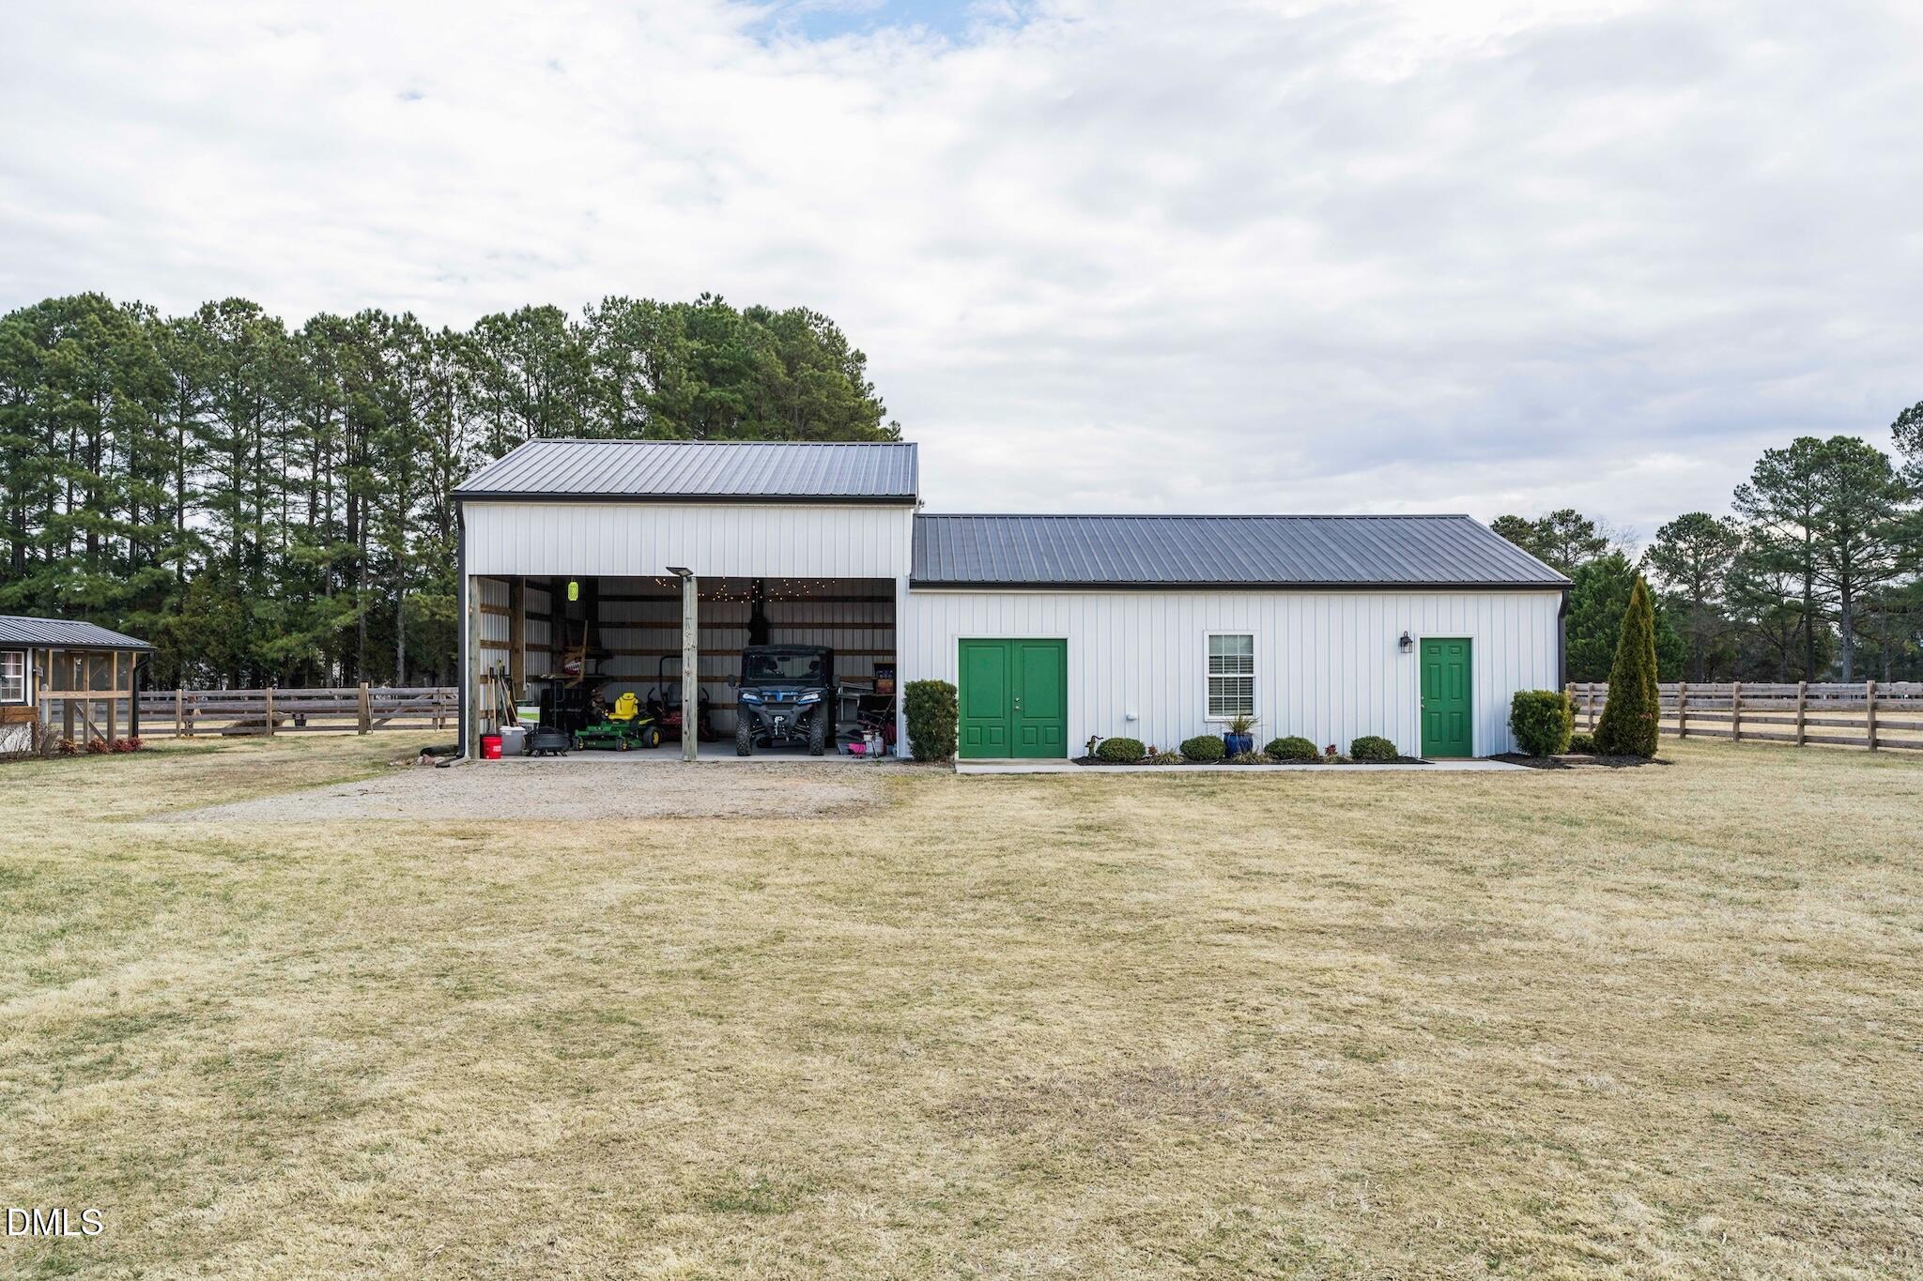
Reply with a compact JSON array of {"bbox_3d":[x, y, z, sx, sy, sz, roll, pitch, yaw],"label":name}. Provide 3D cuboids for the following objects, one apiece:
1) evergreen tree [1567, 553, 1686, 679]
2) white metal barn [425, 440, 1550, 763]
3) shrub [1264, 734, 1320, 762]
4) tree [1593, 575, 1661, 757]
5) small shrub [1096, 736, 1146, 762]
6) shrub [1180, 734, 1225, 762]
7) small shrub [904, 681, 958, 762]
[{"bbox_3d":[32.961,-0.545,75.078,6.600,7.800,6.600,0,-1,-1],"label":"evergreen tree"},{"bbox_3d":[0.813,-0.923,29.472,18.400,6.000,9.850,0,-1,-1],"label":"white metal barn"},{"bbox_3d":[5.383,1.750,24.365,0.870,0.450,0.800,0,-1,-1],"label":"shrub"},{"bbox_3d":[11.182,0.430,25.131,1.100,3.060,1.100,0,-1,-1],"label":"tree"},{"bbox_3d":[2.586,1.749,24.295,0.800,0.450,0.780,0,-1,-1],"label":"small shrub"},{"bbox_3d":[3.921,1.749,24.325,0.740,0.450,0.740,0,-1,-1],"label":"shrub"},{"bbox_3d":[-0.488,1.303,24.283,0.880,1.340,0.850,0,-1,-1],"label":"small shrub"}]

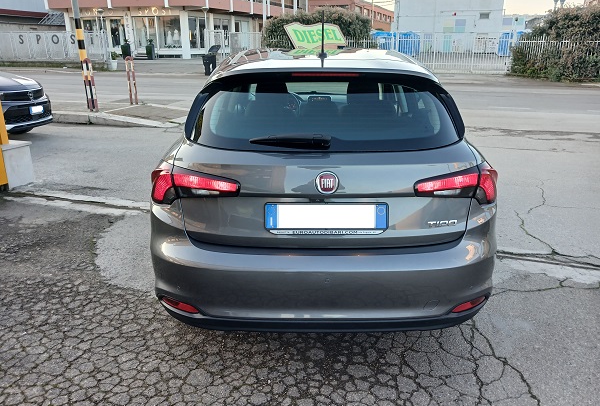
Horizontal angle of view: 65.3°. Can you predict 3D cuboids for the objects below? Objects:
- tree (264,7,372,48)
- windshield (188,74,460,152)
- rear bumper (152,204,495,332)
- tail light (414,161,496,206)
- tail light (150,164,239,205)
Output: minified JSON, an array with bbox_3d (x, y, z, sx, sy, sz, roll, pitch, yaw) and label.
[{"bbox_3d":[1.175,-10.089,28.892,6.550,3.700,3.200,0,18,0],"label":"tree"},{"bbox_3d":[0.120,-0.416,2.118,1.300,0.325,0.300,0,18,0],"label":"windshield"},{"bbox_3d":[0.120,0.265,2.235,1.770,0.520,0.470,0,18,0],"label":"rear bumper"},{"bbox_3d":[0.735,-0.074,2.184,0.490,0.185,0.330,0,18,0],"label":"tail light"},{"bbox_3d":[-0.500,-0.074,2.184,0.490,0.185,0.330,0,18,0],"label":"tail light"}]

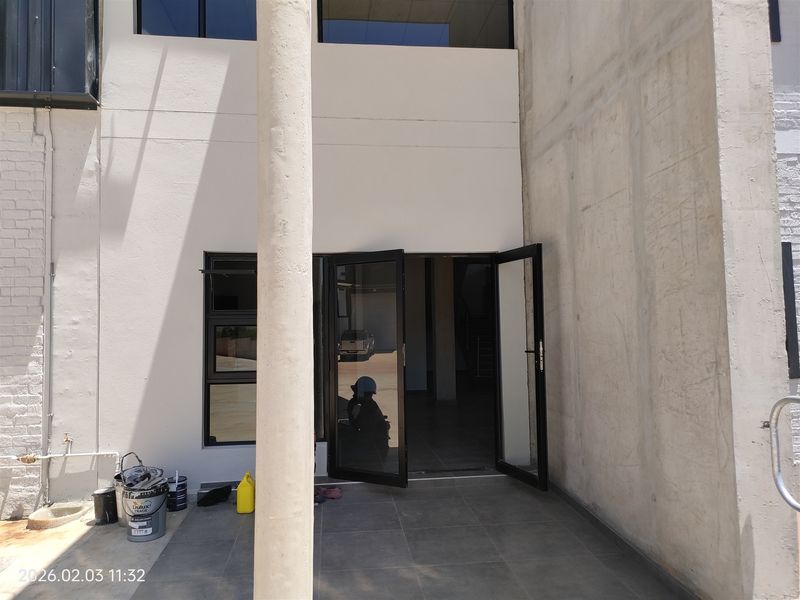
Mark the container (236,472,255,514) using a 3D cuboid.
[{"bbox_3d":[-1.256,1.562,4.732,0.125,0.310,0.165,0,0,-7],"label":"container"}]

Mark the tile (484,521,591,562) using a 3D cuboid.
[{"bbox_3d":[0.954,1.704,4.100,0.600,0.010,0.600,0,0,-7],"label":"tile"}]

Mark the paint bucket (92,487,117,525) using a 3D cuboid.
[{"bbox_3d":[-2.275,1.608,4.487,0.172,0.228,0.172,0,0,-7],"label":"paint bucket"}]

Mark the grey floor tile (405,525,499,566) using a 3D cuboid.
[{"bbox_3d":[0.358,1.708,4.031,0.600,0.010,0.600,0,0,-7],"label":"grey floor tile"}]

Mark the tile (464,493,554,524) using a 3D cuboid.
[{"bbox_3d":[0.884,1.708,4.696,0.600,0.010,0.600,0,0,-7],"label":"tile"}]

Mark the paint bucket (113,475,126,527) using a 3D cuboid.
[{"bbox_3d":[-2.047,1.543,4.489,0.305,0.355,0.305,0,0,-7],"label":"paint bucket"}]

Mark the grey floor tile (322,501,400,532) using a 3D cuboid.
[{"bbox_3d":[-0.308,1.715,4.558,0.600,0.010,0.600,0,0,-7],"label":"grey floor tile"}]

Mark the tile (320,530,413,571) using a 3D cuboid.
[{"bbox_3d":[-0.238,1.711,3.962,0.600,0.010,0.600,0,0,-7],"label":"tile"}]

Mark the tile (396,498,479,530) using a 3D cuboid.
[{"bbox_3d":[0.288,1.711,4.627,0.600,0.010,0.600,0,0,-7],"label":"tile"}]

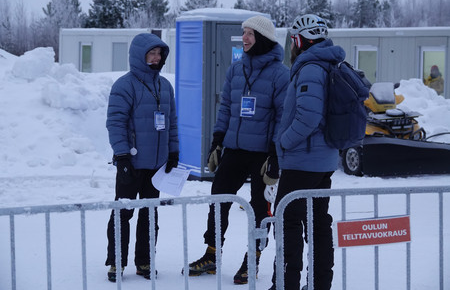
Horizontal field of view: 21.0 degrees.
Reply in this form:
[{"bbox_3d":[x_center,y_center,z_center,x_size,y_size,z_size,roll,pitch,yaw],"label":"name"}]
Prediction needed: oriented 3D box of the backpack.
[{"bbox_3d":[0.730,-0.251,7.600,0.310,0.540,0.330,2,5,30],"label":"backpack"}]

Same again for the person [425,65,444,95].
[{"bbox_3d":[5.357,-1.240,31.000,0.520,1.620,0.380,1,4,12],"label":"person"}]

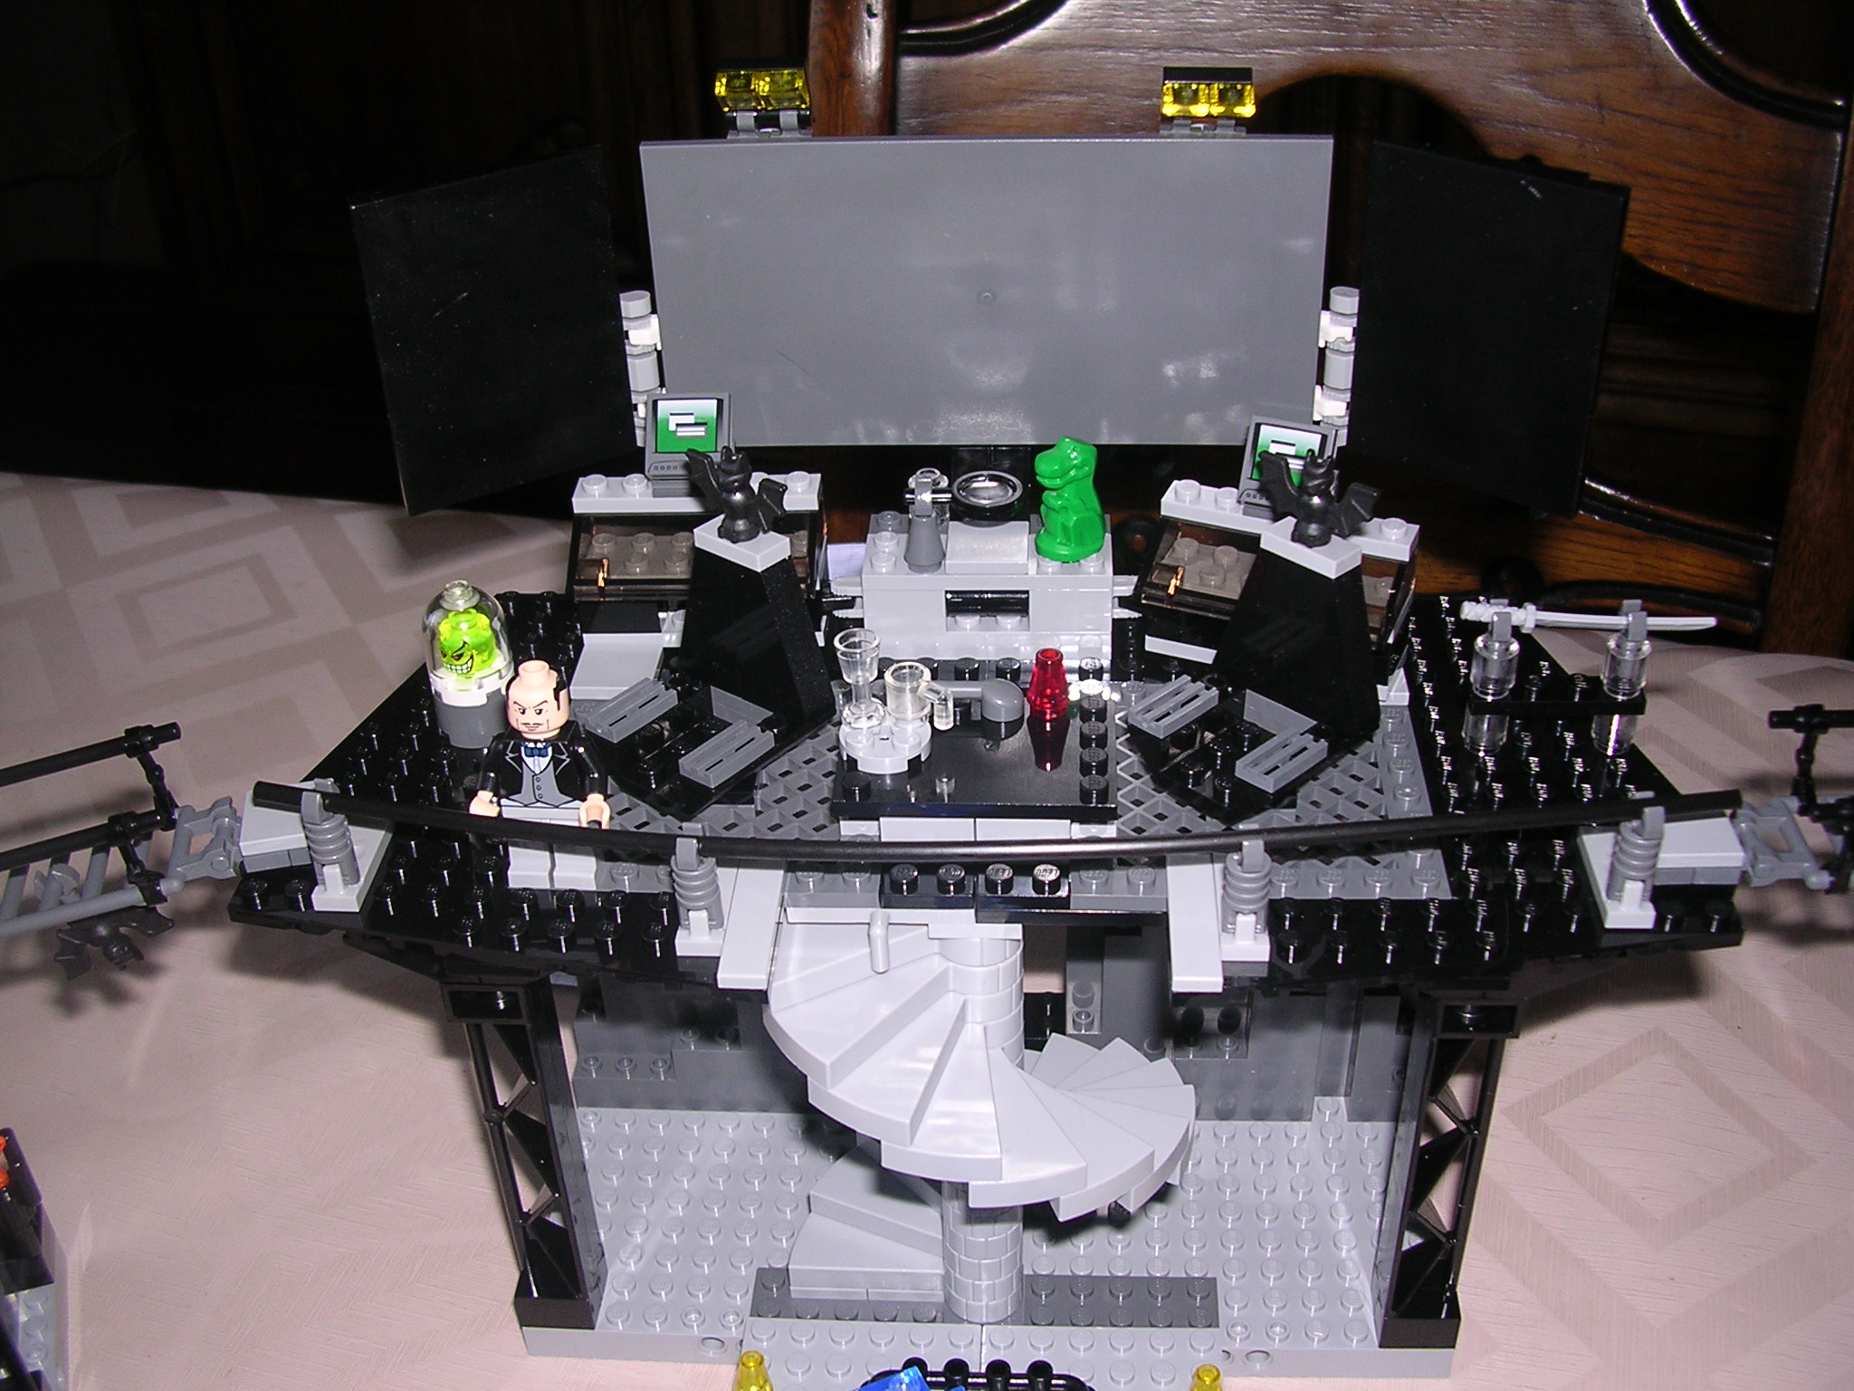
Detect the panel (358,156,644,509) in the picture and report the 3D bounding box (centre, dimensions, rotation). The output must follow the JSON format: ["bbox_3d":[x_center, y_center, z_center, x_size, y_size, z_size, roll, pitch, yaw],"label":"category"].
[{"bbox_3d":[-0.082,-0.069,0.389,0.048,0.064,0.004,-20,38,-25],"label":"panel"}]

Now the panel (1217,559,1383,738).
[{"bbox_3d":[0.069,-0.012,0.369,0.008,0.029,0.032,-29,42,-34],"label":"panel"}]

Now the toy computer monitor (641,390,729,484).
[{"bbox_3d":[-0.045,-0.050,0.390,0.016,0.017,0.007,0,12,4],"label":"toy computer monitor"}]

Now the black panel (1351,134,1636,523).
[{"bbox_3d":[0.102,-0.067,0.372,0.048,0.064,0.004,19,39,29],"label":"black panel"}]

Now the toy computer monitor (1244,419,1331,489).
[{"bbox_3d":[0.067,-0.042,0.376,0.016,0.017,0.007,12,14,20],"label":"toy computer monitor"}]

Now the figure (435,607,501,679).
[{"bbox_3d":[-0.085,-0.009,0.376,0.011,0.011,0.011,11,36,18],"label":"figure"}]

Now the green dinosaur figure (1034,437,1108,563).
[{"bbox_3d":[0.027,-0.039,0.389,0.013,0.025,0.012,-24,39,-29],"label":"green dinosaur figure"}]

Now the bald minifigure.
[{"bbox_3d":[-0.064,0.013,0.339,0.024,0.040,0.013,0,34,4],"label":"bald minifigure"}]

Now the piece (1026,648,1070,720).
[{"bbox_3d":[0.021,-0.002,0.361,0.008,0.012,0.008,0,34,4],"label":"piece"}]

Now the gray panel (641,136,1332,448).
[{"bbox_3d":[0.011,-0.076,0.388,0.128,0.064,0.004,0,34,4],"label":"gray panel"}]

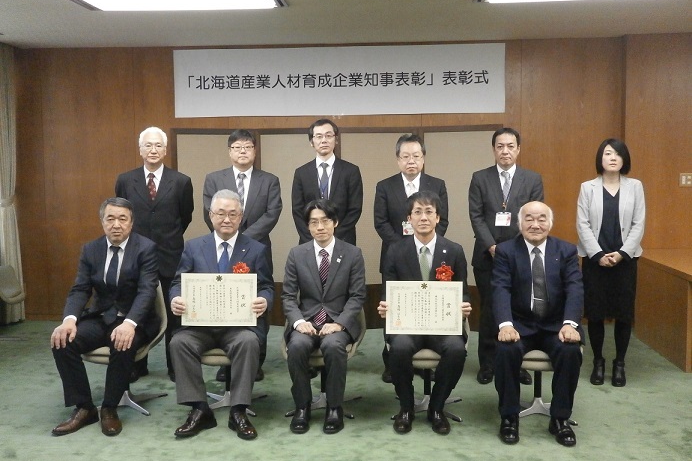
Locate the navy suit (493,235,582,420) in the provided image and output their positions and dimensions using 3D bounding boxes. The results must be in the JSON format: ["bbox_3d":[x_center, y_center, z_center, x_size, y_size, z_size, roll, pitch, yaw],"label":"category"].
[{"bbox_3d":[1.084,0.523,4.117,0.530,0.900,0.650,1,5,10],"label":"navy suit"}]

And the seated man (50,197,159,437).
[{"bbox_3d":[-1.358,0.452,4.181,0.530,1.260,0.760,0,5,5],"label":"seated man"}]

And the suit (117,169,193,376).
[{"bbox_3d":[-1.325,0.272,4.979,0.540,1.405,0.300,-1,5,-3],"label":"suit"}]

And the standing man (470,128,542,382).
[{"bbox_3d":[1.082,0.158,4.850,0.530,1.695,0.320,0,5,9],"label":"standing man"}]

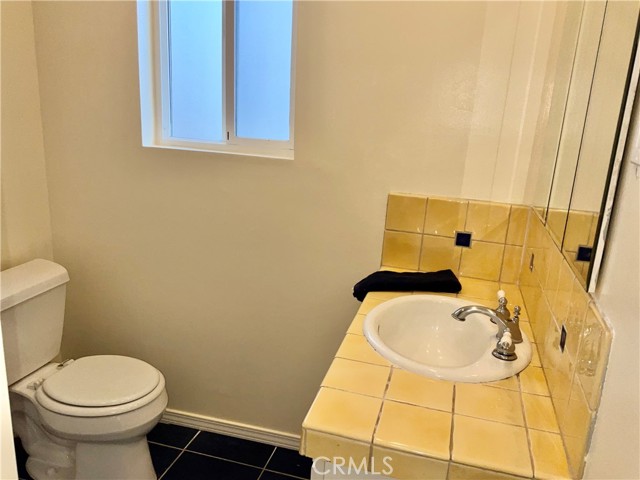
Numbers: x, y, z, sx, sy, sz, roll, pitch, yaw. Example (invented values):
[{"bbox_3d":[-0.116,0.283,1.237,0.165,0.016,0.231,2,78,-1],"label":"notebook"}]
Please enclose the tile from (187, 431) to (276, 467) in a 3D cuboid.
[{"bbox_3d":[-0.379,0.894,2.278,0.357,0.010,0.140,7,16,13],"label":"tile"}]

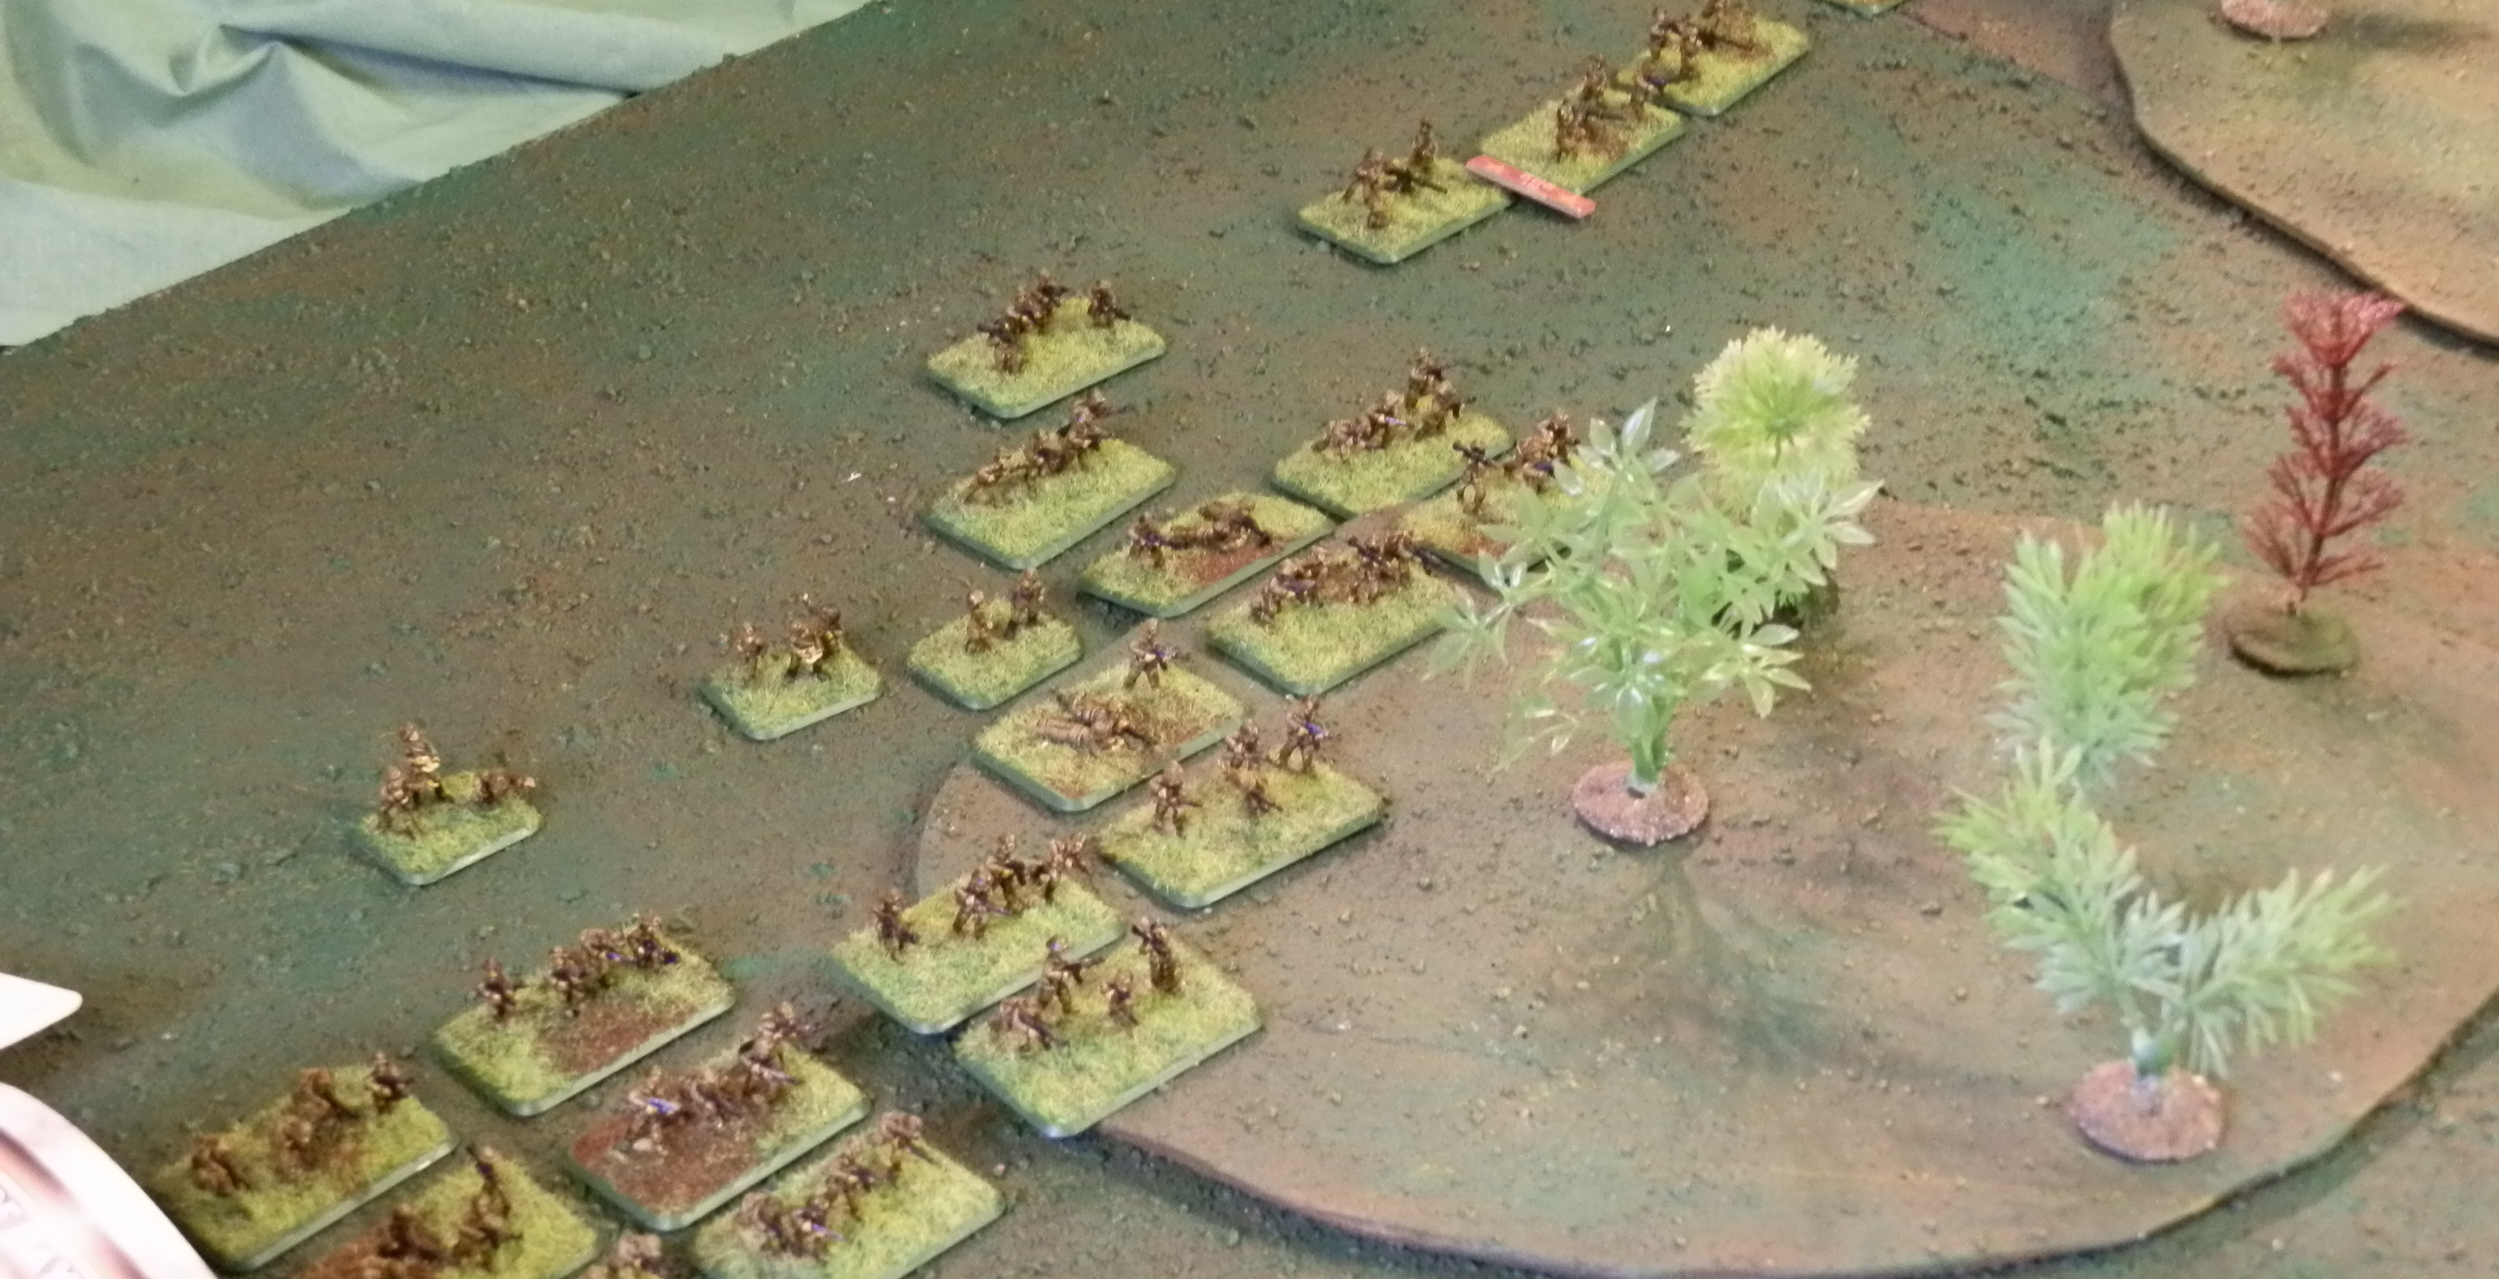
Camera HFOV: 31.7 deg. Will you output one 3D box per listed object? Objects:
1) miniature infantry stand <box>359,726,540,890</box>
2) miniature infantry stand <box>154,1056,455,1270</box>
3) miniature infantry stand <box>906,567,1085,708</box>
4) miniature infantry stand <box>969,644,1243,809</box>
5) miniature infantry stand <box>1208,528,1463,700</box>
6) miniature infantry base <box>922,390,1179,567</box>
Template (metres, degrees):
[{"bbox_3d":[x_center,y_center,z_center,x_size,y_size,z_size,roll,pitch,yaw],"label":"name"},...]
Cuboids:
[{"bbox_3d":[-0.158,0.028,0.861,0.032,0.024,0.025,-27,42,-31],"label":"miniature infantry stand"},{"bbox_3d":[-0.170,0.087,0.781,0.050,0.019,0.032,-30,44,-34],"label":"miniature infantry stand"},{"bbox_3d":[-0.053,-0.003,0.905,0.033,0.018,0.025,-29,41,-34],"label":"miniature infantry stand"},{"bbox_3d":[-0.028,0.011,0.871,0.050,0.019,0.033,-27,40,-32],"label":"miniature infantry stand"},{"bbox_3d":[0.018,-0.011,0.906,0.050,0.020,0.032,-27,42,-32],"label":"miniature infantry stand"},{"bbox_3d":[-0.044,-0.038,0.957,0.033,0.018,0.050,25,42,36],"label":"miniature infantry base"}]

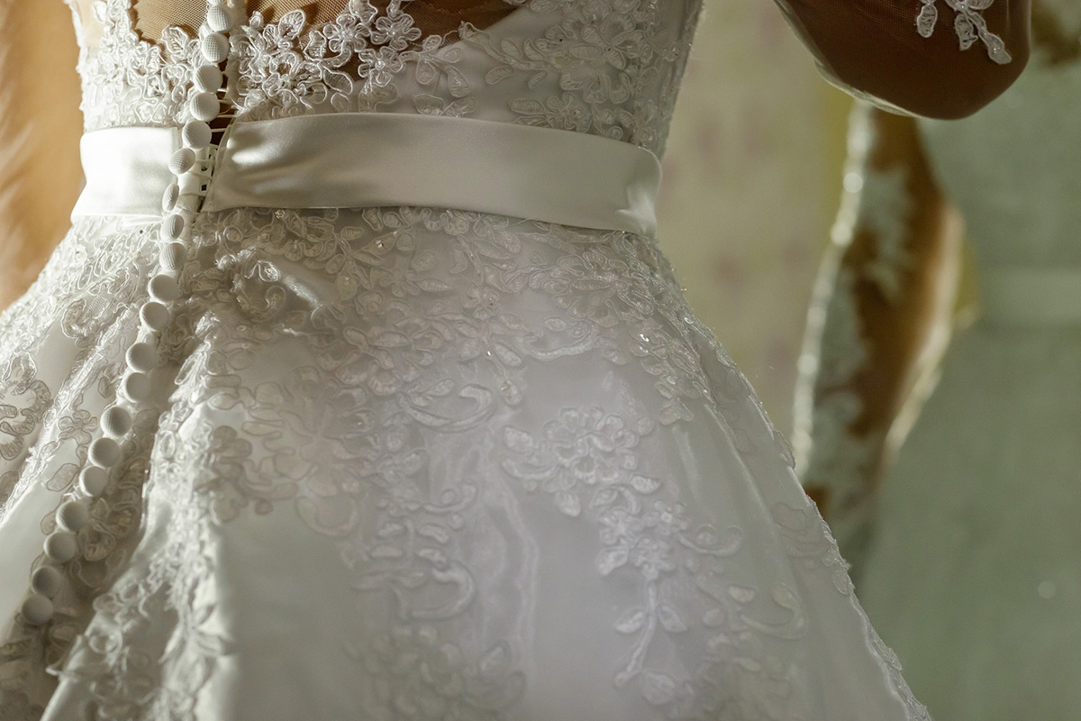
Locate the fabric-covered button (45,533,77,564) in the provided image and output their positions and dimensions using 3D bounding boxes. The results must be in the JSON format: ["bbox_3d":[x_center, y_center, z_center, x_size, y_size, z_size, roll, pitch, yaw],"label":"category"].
[{"bbox_3d":[-0.180,0.070,0.946,0.012,0.012,0.006,4,-12,-10],"label":"fabric-covered button"}]

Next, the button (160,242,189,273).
[{"bbox_3d":[-0.148,-0.042,1.018,0.012,0.012,0.006,2,-5,24],"label":"button"}]

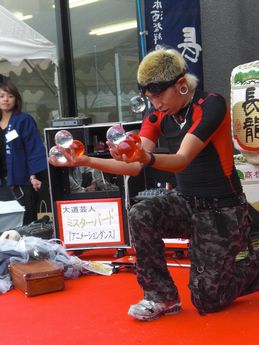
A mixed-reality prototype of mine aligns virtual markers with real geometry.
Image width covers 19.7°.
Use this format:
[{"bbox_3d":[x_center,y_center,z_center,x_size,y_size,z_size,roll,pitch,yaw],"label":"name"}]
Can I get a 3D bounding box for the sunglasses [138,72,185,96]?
[{"bbox_3d":[0.124,-0.347,2.980,0.135,0.055,0.150,-38,25,-30],"label":"sunglasses"}]

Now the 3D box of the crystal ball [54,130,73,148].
[{"bbox_3d":[-0.272,-0.138,3.120,0.076,0.076,0.076,-4,7,0],"label":"crystal ball"}]

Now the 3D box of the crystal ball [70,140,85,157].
[{"bbox_3d":[-0.226,-0.099,3.150,0.076,0.076,0.076,-4,7,0],"label":"crystal ball"}]

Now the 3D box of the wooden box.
[{"bbox_3d":[-0.446,0.515,3.644,0.197,0.108,0.220,-7,7,-25],"label":"wooden box"}]

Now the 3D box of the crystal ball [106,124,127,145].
[{"bbox_3d":[-0.049,-0.146,2.870,0.076,0.076,0.076,-4,7,0],"label":"crystal ball"}]

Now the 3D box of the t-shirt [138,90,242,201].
[{"bbox_3d":[0.261,-0.117,3.120,0.420,0.460,0.280,3,24,46],"label":"t-shirt"}]

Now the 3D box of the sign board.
[{"bbox_3d":[-0.218,0.287,4.223,0.370,0.264,0.015,-3,7,8],"label":"sign board"}]

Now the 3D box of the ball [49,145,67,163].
[{"bbox_3d":[-0.300,-0.078,3.150,0.076,0.076,0.076,-4,7,0],"label":"ball"}]

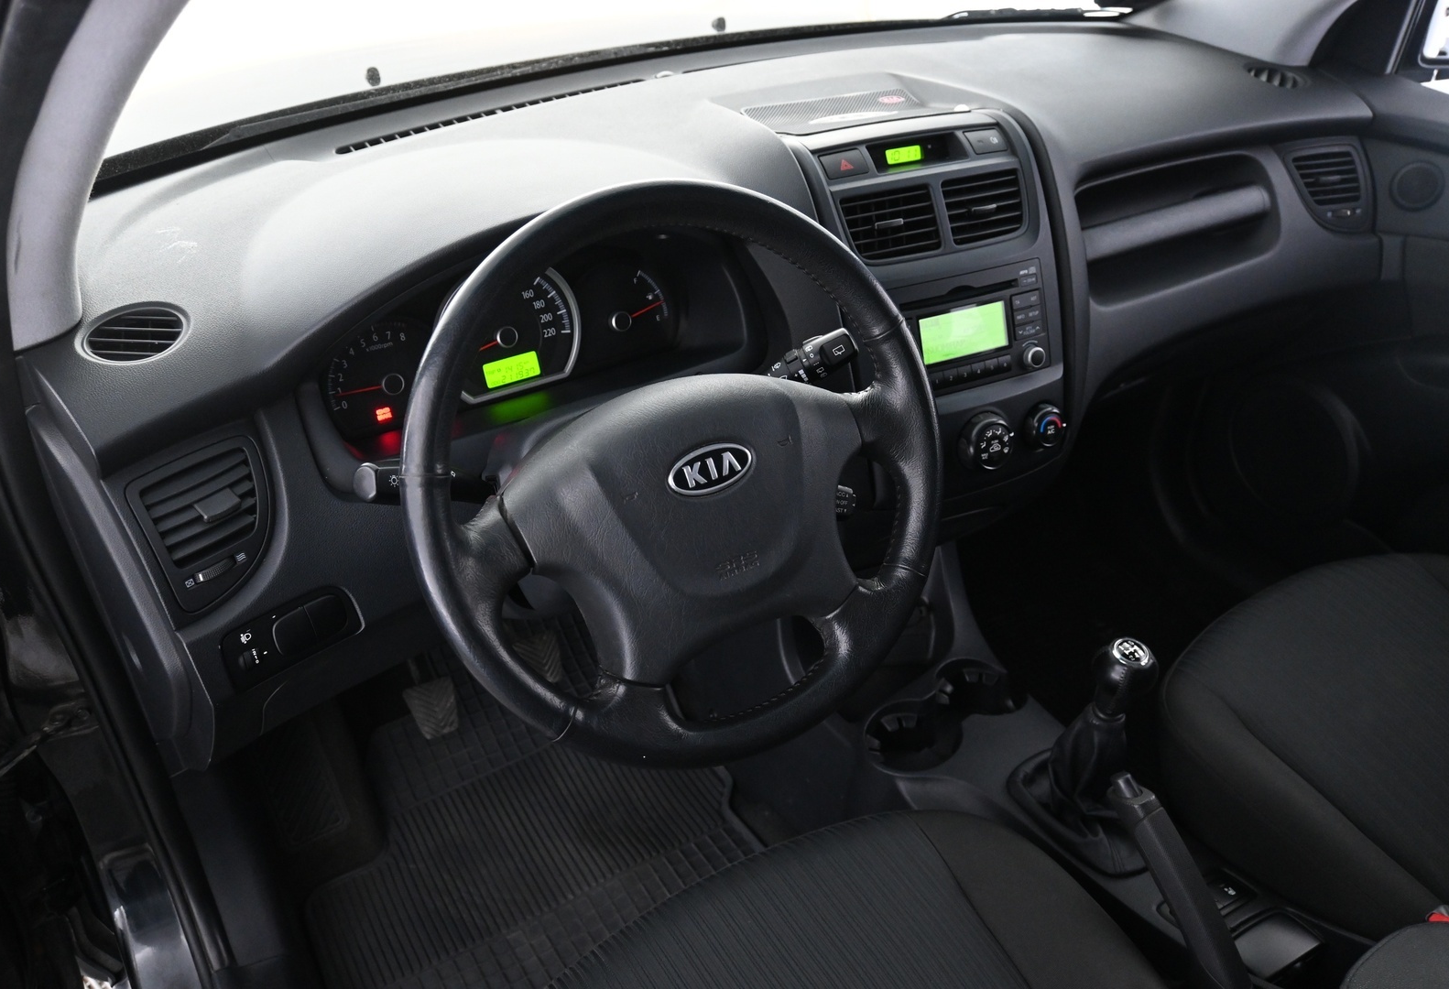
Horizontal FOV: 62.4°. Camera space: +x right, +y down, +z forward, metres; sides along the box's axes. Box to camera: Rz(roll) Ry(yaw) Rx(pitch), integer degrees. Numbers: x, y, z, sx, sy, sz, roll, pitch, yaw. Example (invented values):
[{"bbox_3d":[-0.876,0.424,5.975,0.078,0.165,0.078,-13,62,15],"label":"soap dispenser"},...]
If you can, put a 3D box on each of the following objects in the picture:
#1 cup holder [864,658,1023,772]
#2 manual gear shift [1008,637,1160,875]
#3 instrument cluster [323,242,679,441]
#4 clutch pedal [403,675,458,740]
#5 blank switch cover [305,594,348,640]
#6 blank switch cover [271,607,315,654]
[{"bbox_3d":[0.238,0.260,1.300,0.172,0.070,0.108,-19,34,-24],"label":"cup holder"},{"bbox_3d":[0.337,0.213,1.091,0.095,0.222,0.150,-19,34,-24],"label":"manual gear shift"},{"bbox_3d":[-0.181,-0.141,1.023,0.318,0.126,0.060,-19,12,-24],"label":"instrument cluster"},{"bbox_3d":[-0.326,0.238,1.335,0.058,0.055,0.025,-19,-4,-24],"label":"clutch pedal"},{"bbox_3d":[-0.312,0.093,0.940,0.030,0.029,0.012,-28,16,-35],"label":"blank switch cover"},{"bbox_3d":[-0.334,0.105,0.922,0.030,0.029,0.012,-28,16,-35],"label":"blank switch cover"}]

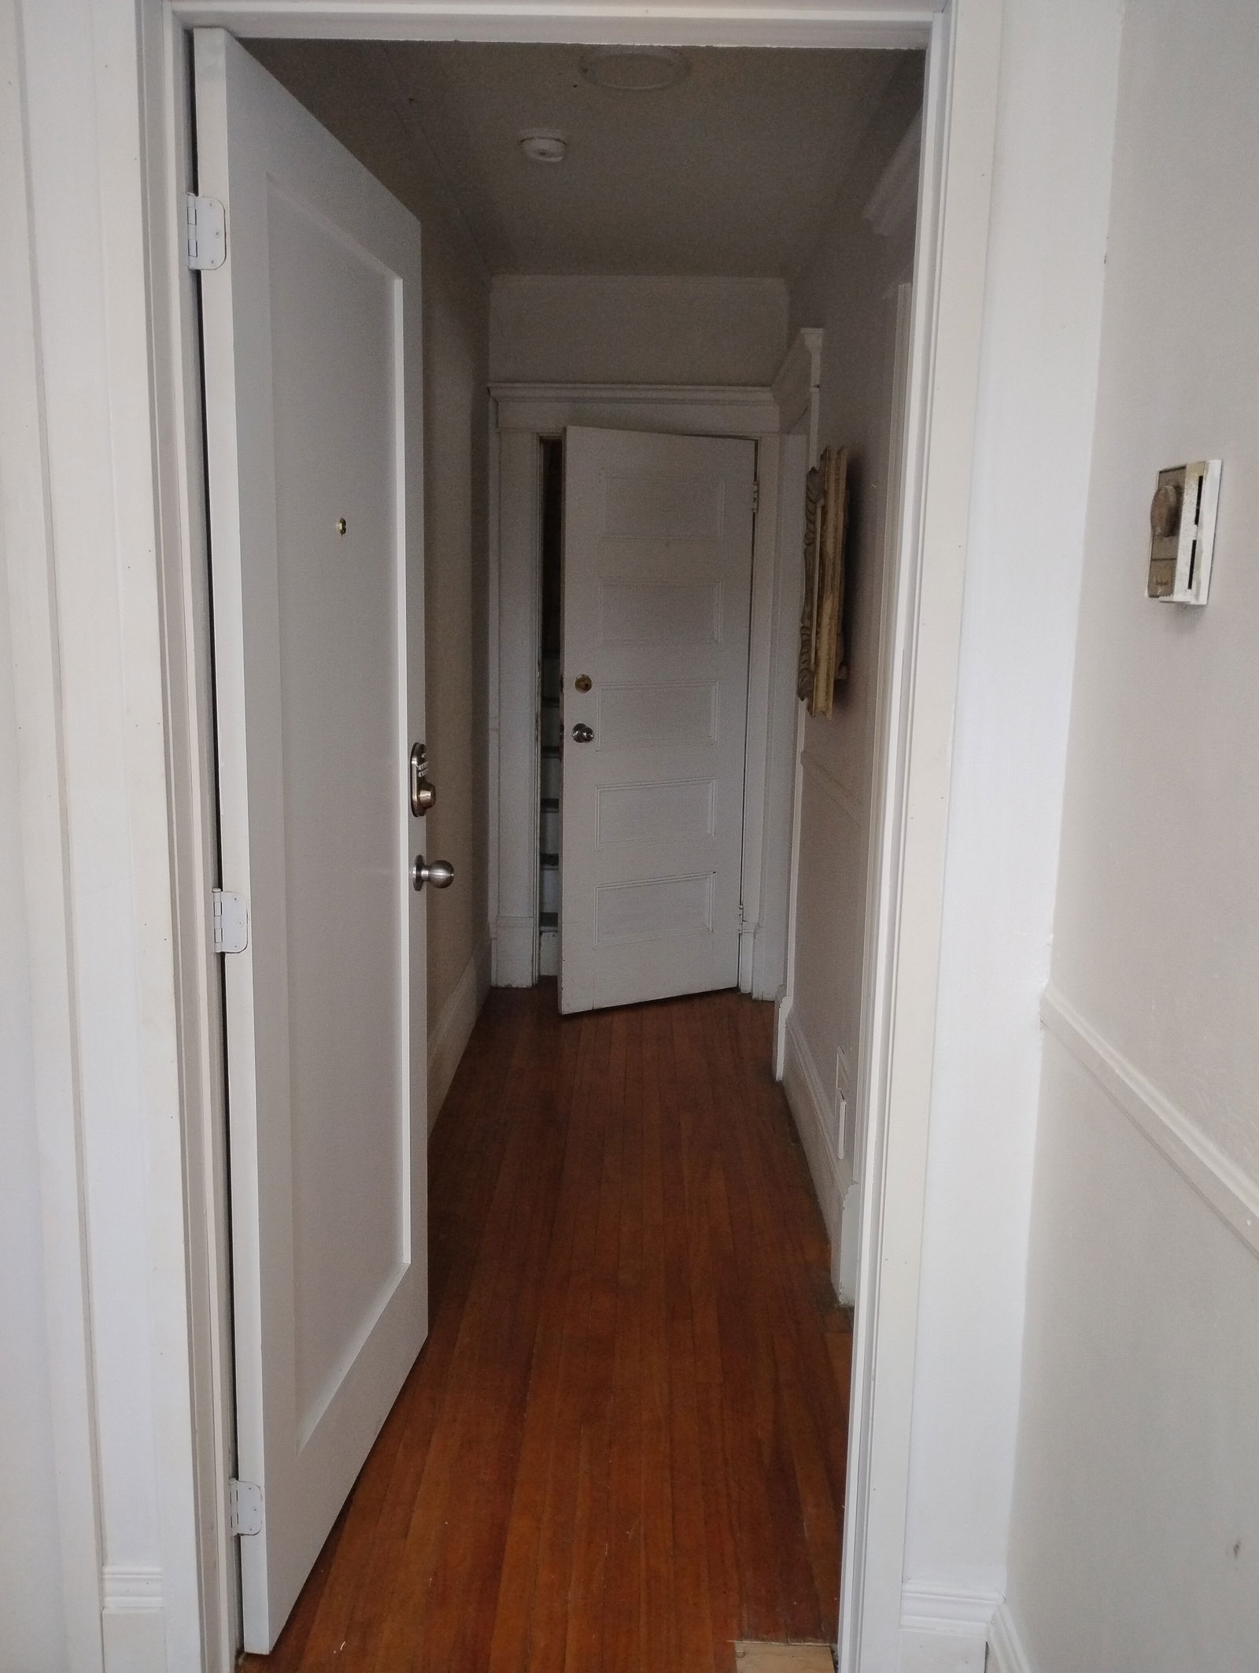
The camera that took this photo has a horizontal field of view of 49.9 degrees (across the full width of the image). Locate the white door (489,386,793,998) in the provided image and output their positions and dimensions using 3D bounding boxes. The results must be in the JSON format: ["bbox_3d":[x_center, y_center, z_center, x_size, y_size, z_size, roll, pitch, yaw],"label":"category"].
[{"bbox_3d":[0.012,-0.495,4.888,1.030,2.155,0.140,1,10,1],"label":"white door"}]

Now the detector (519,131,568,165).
[{"bbox_3d":[-0.207,-1.643,3.231,0.116,0.048,0.116,1,10,1],"label":"detector"}]

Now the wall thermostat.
[{"bbox_3d":[0.467,-0.259,1.161,0.040,0.117,0.074,1,10,1],"label":"wall thermostat"}]

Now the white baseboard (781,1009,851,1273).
[{"bbox_3d":[0.473,0.741,3.510,0.030,0.215,1.200,1,10,1],"label":"white baseboard"}]

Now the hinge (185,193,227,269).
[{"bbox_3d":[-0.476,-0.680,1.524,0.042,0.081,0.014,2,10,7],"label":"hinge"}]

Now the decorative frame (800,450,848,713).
[{"bbox_3d":[0.480,-0.629,3.403,0.065,0.620,0.480,1,10,1],"label":"decorative frame"}]

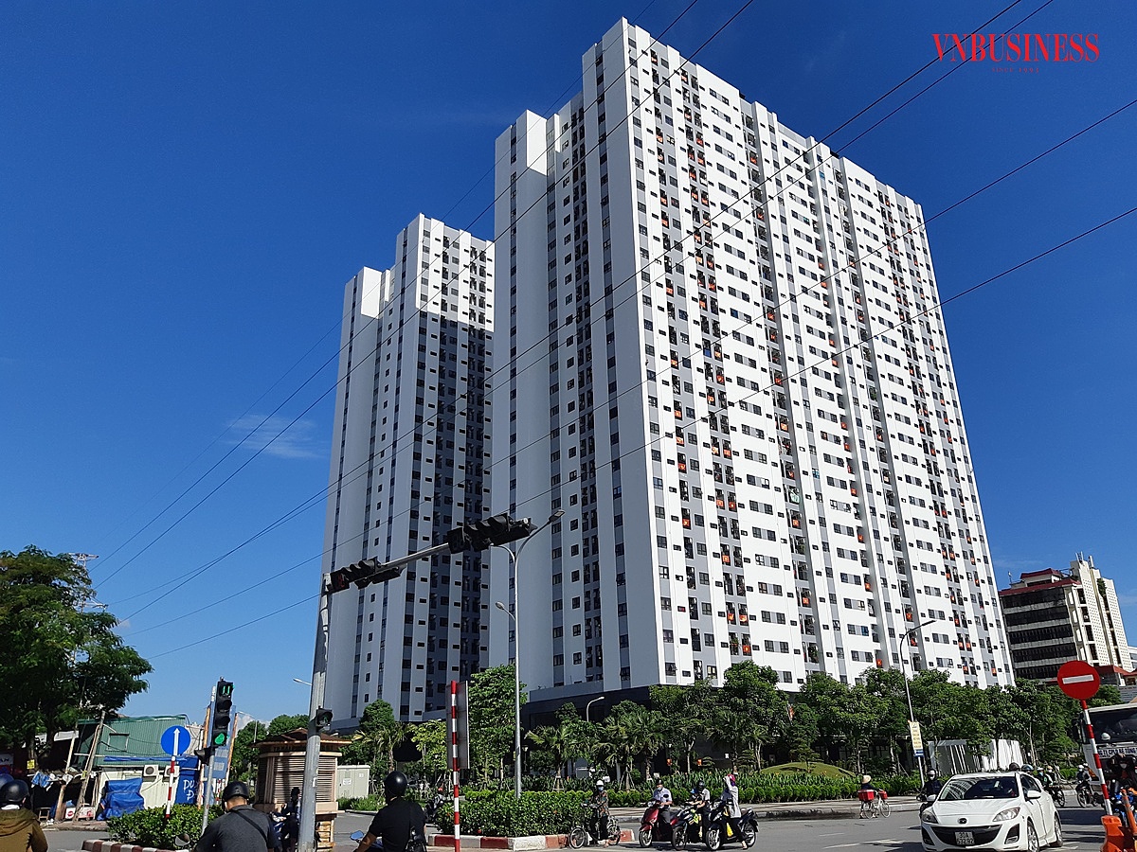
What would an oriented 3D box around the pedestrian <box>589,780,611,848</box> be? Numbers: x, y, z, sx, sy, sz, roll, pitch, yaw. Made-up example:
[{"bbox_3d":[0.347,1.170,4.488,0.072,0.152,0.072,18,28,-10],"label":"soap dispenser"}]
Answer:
[{"bbox_3d":[0.829,10.132,22.300,0.500,1.580,0.450,-15,-26,31],"label":"pedestrian"}]

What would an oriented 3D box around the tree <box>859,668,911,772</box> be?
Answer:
[{"bbox_3d":[20.782,19.795,56.022,3.600,7.200,3.600,-8,-23,18],"label":"tree"}]

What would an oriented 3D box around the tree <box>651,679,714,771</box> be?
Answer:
[{"bbox_3d":[6.554,17.800,48.937,3.600,6.200,3.600,-4,-22,6],"label":"tree"}]

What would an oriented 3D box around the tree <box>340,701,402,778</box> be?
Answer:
[{"bbox_3d":[-13.644,22.265,58.906,4.000,6.000,4.000,4,-22,-12],"label":"tree"}]

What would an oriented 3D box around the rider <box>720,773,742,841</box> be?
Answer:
[{"bbox_3d":[4.191,9.853,21.900,0.650,1.600,0.600,17,-28,-37],"label":"rider"}]

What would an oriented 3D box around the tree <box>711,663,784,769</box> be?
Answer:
[{"bbox_3d":[10.570,17.654,49.962,4.100,7.080,4.100,-5,-22,10],"label":"tree"}]

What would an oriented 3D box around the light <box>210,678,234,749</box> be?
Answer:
[{"bbox_3d":[-7.502,6.240,18.500,0.380,1.370,0.380,-21,-29,39],"label":"light"}]

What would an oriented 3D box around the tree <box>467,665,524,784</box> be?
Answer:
[{"bbox_3d":[-4.442,18.249,51.000,3.900,7.800,3.900,-1,-22,0],"label":"tree"}]

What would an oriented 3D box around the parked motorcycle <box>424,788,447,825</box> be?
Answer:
[{"bbox_3d":[-4.806,14.102,31.500,0.700,1.200,1.800,-9,-24,18],"label":"parked motorcycle"}]

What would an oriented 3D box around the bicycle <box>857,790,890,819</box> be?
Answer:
[{"bbox_3d":[10.913,13.529,30.500,1.600,1.000,0.550,13,-26,-31],"label":"bicycle"}]

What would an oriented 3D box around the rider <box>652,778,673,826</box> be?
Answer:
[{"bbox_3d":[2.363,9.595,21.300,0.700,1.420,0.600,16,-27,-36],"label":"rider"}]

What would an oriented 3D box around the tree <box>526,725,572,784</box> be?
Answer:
[{"bbox_3d":[-1.055,19.204,48.898,2.900,3.840,2.900,-1,-22,-1],"label":"tree"}]

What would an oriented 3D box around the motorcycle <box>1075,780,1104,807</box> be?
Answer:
[{"bbox_3d":[19.222,13.595,31.500,1.850,1.050,0.700,17,-28,-38],"label":"motorcycle"}]

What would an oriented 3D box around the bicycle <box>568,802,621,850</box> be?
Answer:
[{"bbox_3d":[0.705,10.491,22.300,1.620,1.050,0.580,16,-28,-36],"label":"bicycle"}]

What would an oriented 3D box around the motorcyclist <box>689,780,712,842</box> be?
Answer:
[{"bbox_3d":[3.390,9.889,21.900,0.700,1.450,0.580,19,-30,-41],"label":"motorcyclist"}]

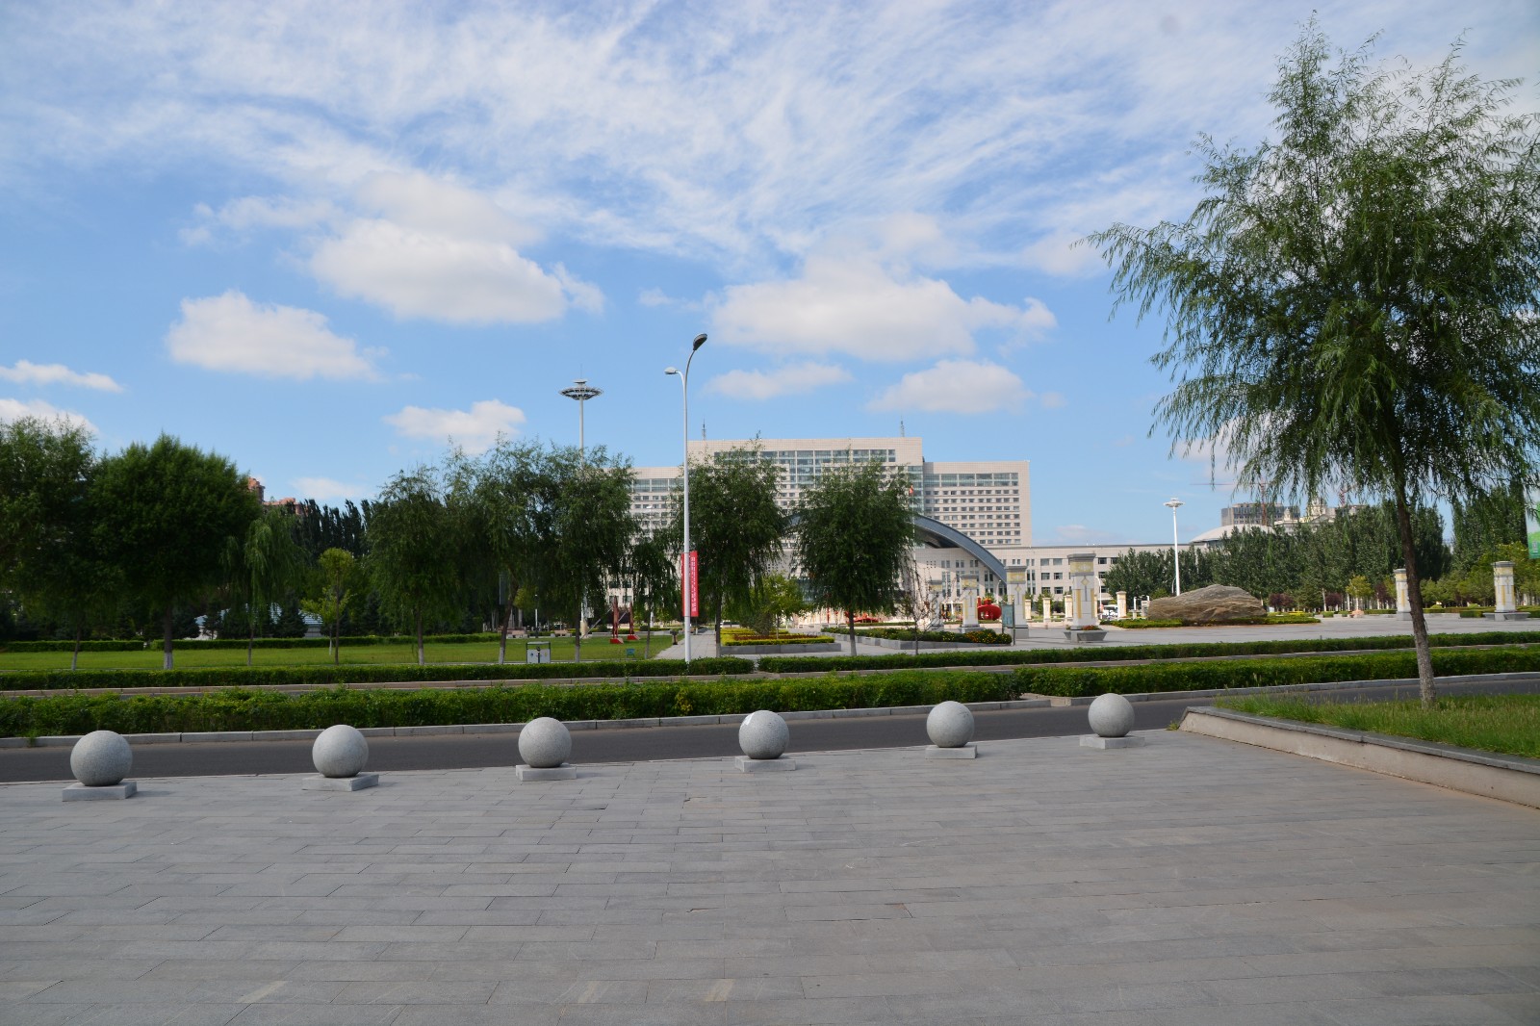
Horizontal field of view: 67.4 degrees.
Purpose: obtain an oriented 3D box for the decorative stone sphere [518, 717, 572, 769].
[{"bbox_3d":[-2.212,2.285,11.382,0.510,0.490,0.510,-1,-5,0],"label":"decorative stone sphere"}]

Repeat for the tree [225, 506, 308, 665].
[{"bbox_3d":[-15.967,2.453,36.656,2.636,5.395,2.636,0,-6,-11],"label":"tree"}]

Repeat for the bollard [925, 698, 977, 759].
[{"bbox_3d":[1.905,2.264,12.147,0.530,0.570,0.530,-2,-6,12],"label":"bollard"}]

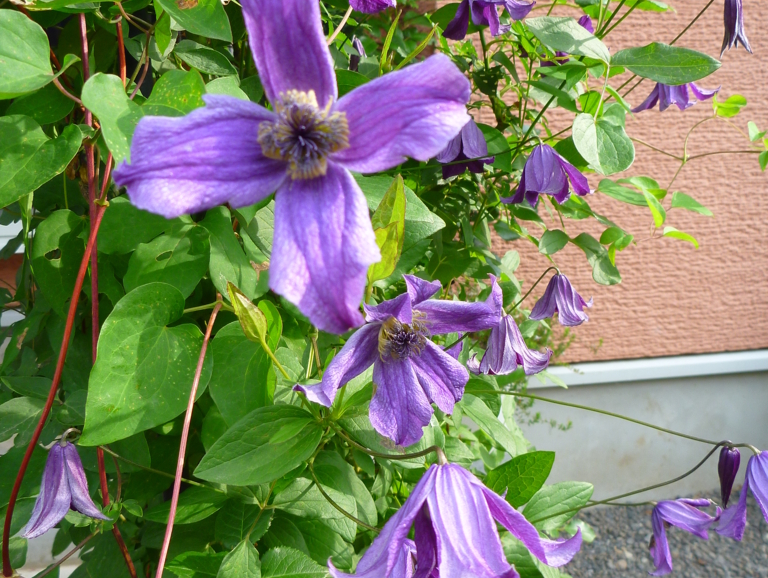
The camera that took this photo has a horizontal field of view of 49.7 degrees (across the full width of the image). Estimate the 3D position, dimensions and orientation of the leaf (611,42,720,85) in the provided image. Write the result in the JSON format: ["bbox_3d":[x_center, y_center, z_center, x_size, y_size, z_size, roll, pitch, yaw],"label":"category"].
[{"bbox_3d":[0.207,-0.166,0.610,0.081,0.042,0.012,-6,-29,13],"label":"leaf"}]

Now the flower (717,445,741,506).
[{"bbox_3d":[0.242,0.131,0.580,0.015,0.043,0.015,0,14,0],"label":"flower"}]

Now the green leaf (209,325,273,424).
[{"bbox_3d":[-0.083,0.054,0.480,0.039,0.068,0.012,3,-25,-7],"label":"green leaf"}]

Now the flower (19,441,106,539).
[{"bbox_3d":[-0.174,0.109,0.450,0.047,0.049,0.042,0,14,0],"label":"flower"}]

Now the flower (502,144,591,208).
[{"bbox_3d":[0.122,-0.085,0.620,0.065,0.045,0.058,0,14,0],"label":"flower"}]

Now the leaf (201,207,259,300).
[{"bbox_3d":[-0.094,-0.020,0.500,0.030,0.059,0.018,-21,-7,-15],"label":"leaf"}]

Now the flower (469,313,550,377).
[{"bbox_3d":[0.102,0.045,0.670,0.066,0.046,0.058,-1,13,0],"label":"flower"}]

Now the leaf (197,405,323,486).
[{"bbox_3d":[-0.068,0.084,0.450,0.076,0.012,0.043,-25,60,-15],"label":"leaf"}]

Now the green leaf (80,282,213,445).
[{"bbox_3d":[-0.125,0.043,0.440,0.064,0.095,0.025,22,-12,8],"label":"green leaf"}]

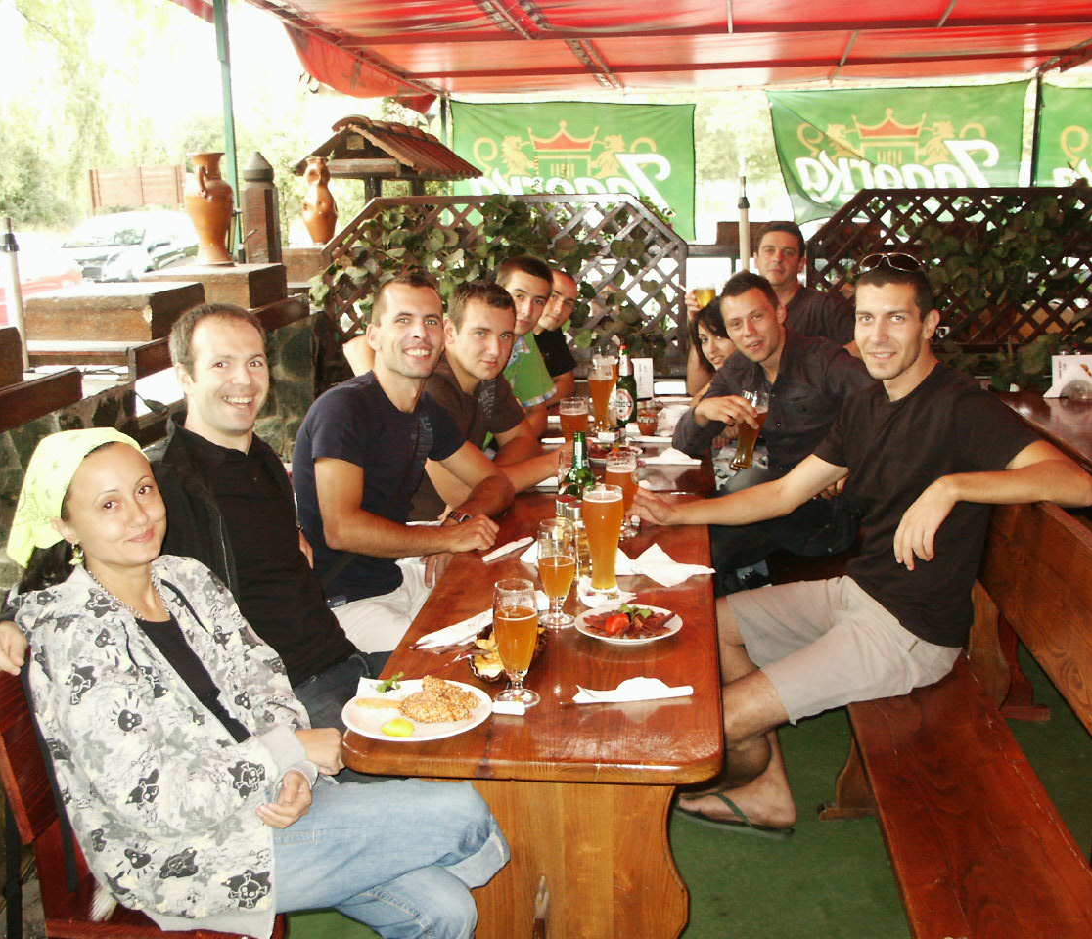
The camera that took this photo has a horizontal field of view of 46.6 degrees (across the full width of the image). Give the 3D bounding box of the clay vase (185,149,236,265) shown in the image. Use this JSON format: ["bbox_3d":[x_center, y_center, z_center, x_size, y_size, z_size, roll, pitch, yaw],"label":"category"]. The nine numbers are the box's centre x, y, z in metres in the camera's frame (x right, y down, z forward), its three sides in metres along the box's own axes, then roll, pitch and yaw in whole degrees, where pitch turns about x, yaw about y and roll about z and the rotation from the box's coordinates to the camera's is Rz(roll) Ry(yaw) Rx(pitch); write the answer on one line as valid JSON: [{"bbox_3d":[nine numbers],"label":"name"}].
[{"bbox_3d":[-1.289,-0.990,4.805,0.195,0.420,0.190,0,12,6],"label":"clay vase"}]

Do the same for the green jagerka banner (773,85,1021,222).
[{"bbox_3d":[1.889,-1.689,6.800,1.400,0.800,0.080,0,12,8],"label":"green jagerka banner"}]

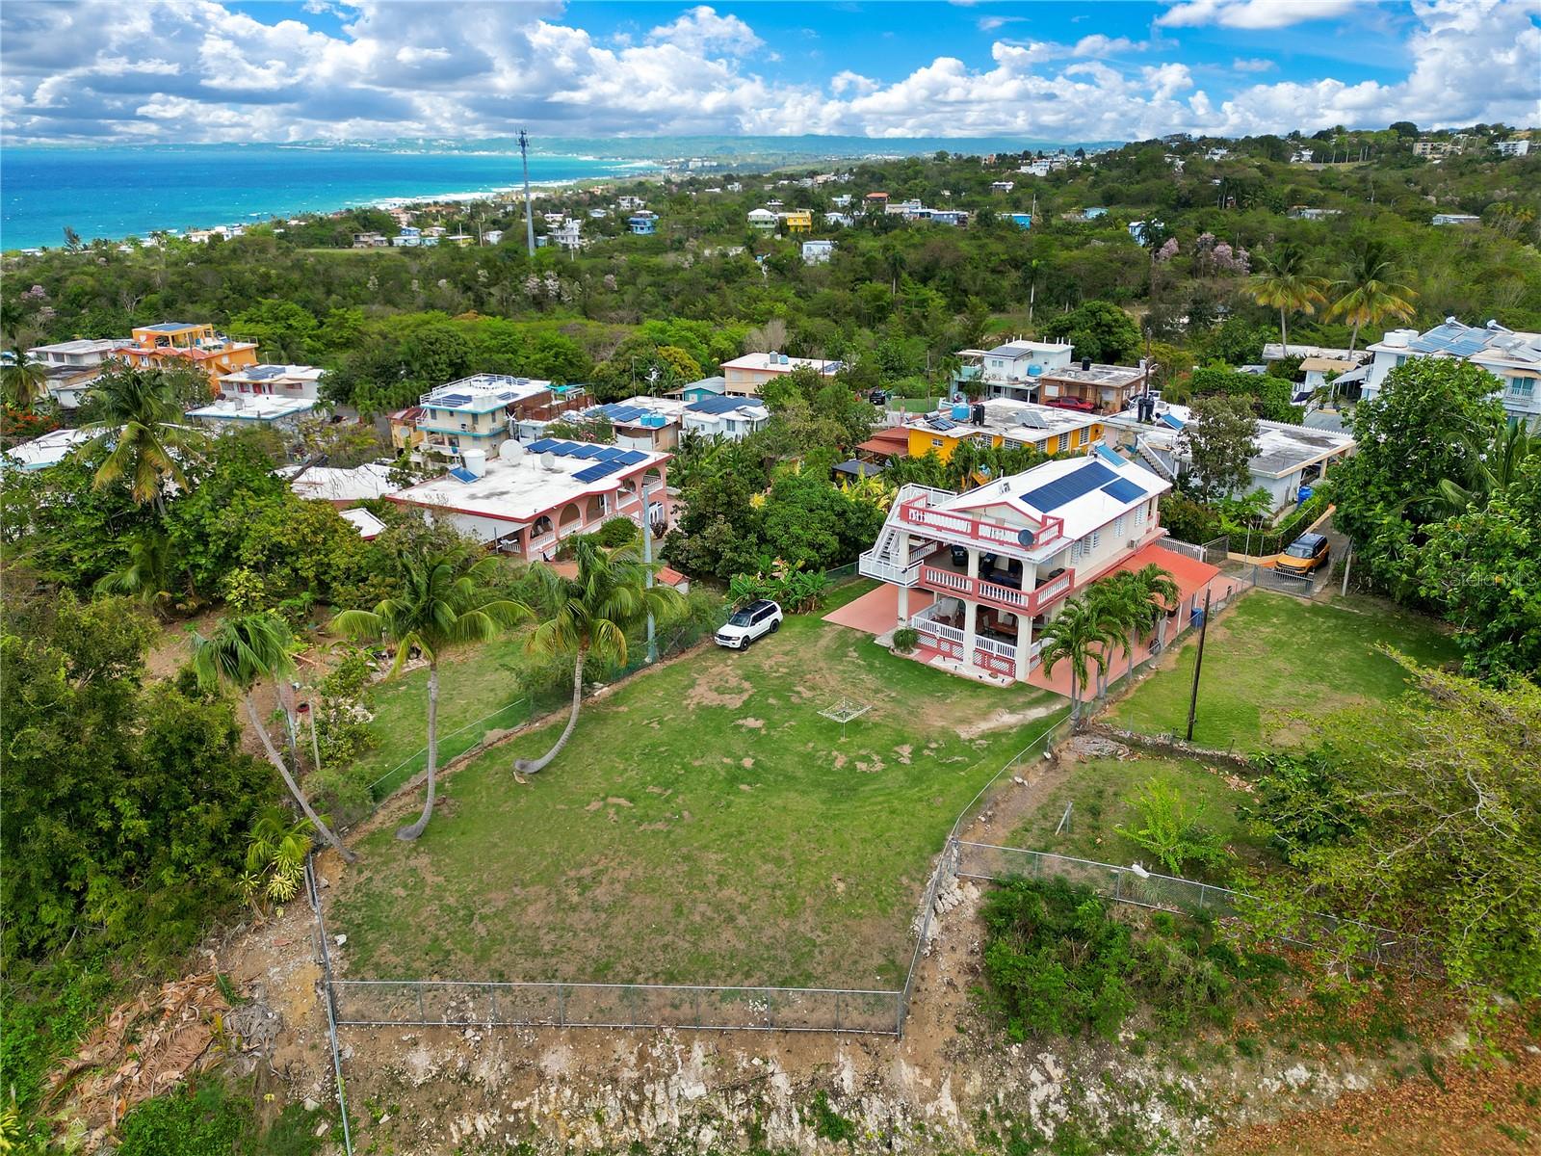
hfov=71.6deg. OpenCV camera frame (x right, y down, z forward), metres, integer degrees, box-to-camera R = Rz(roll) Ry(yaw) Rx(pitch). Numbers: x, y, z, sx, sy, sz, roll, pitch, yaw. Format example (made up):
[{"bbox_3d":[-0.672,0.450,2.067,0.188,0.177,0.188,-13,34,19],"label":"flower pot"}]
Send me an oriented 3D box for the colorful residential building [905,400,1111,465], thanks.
[{"bbox_3d":[21.934,-13.068,100.359,15.500,3.400,12.100,-20,30,-40],"label":"colorful residential building"}]

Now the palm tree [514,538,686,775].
[{"bbox_3d":[-7.236,3.641,46.305,7.262,11.041,7.400,0,22,0],"label":"palm tree"}]

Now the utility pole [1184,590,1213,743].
[{"bbox_3d":[19.709,4.130,49.099,0.280,7.822,0.280,-2,22,1],"label":"utility pole"}]

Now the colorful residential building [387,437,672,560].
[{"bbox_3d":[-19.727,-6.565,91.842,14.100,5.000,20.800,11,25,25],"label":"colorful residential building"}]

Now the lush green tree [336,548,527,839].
[{"bbox_3d":[-12.888,4.867,41.671,7.234,12.476,7.600,0,22,0],"label":"lush green tree"}]

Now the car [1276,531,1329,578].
[{"bbox_3d":[32.900,-1.381,66.084,1.930,1.780,4.400,18,28,37],"label":"car"}]

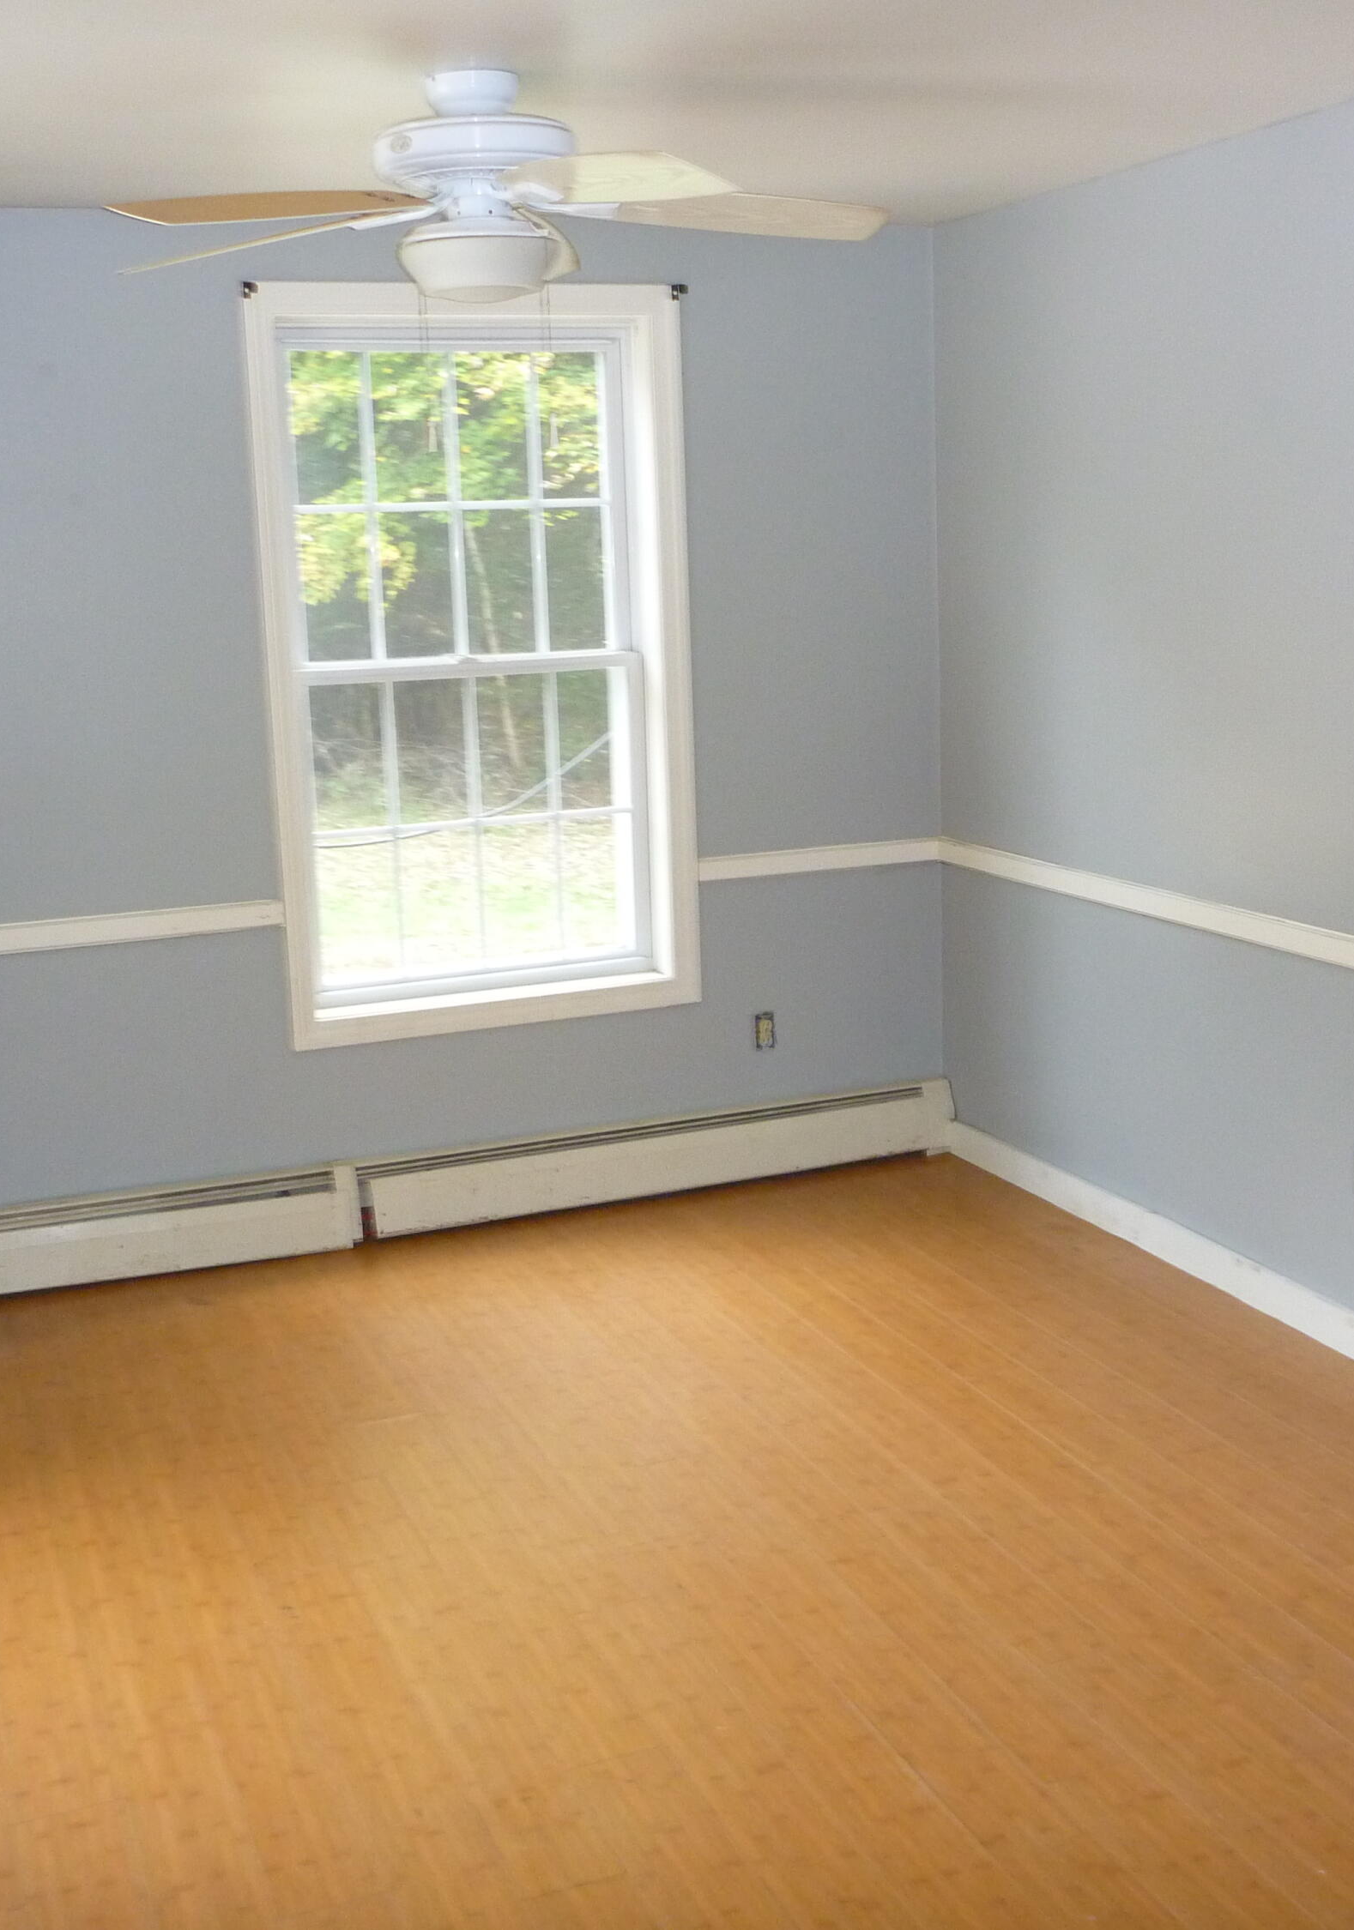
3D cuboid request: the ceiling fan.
[{"bbox_3d":[-0.312,-1.234,3.326,1.290,0.335,1.290,-6,12,-20],"label":"ceiling fan"}]

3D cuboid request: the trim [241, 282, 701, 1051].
[{"bbox_3d":[-0.448,-0.695,4.854,1.008,1.706,0.100,-6,12,-20],"label":"trim"}]

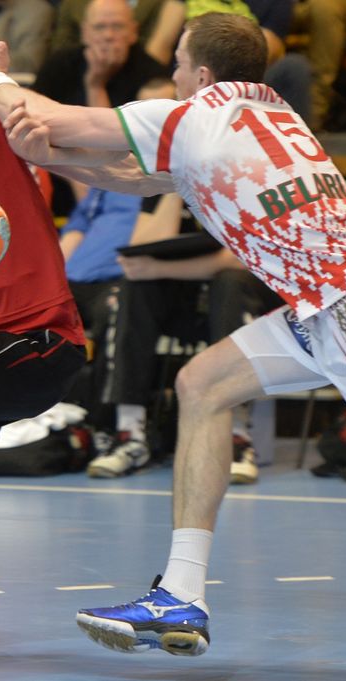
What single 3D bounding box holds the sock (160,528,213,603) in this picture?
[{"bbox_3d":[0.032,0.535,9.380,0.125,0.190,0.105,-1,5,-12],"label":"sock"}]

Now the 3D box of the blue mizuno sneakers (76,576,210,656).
[{"bbox_3d":[-0.072,0.651,9.350,0.305,0.130,0.110,11,-3,-13],"label":"blue mizuno sneakers"}]

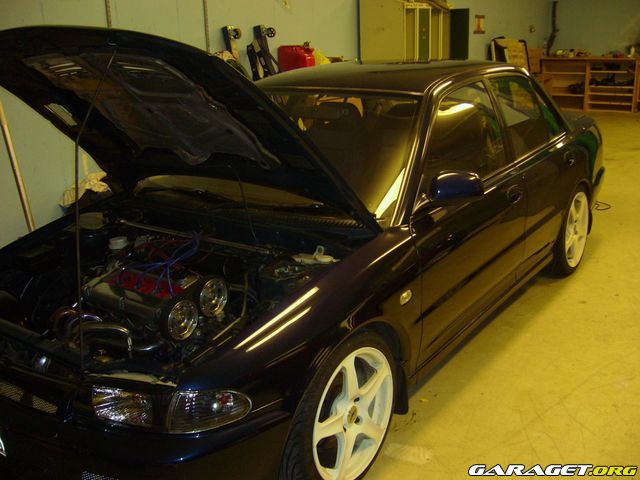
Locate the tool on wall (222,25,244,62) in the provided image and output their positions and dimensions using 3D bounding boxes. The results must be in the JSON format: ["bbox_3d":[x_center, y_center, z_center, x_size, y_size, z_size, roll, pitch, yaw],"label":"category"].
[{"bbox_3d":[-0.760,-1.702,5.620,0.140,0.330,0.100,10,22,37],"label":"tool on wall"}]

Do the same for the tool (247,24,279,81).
[{"bbox_3d":[-0.522,-1.686,5.880,0.220,0.500,0.170,10,22,37],"label":"tool"}]

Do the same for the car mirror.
[{"bbox_3d":[0.494,-0.187,2.467,0.220,0.140,0.160,10,22,37],"label":"car mirror"}]

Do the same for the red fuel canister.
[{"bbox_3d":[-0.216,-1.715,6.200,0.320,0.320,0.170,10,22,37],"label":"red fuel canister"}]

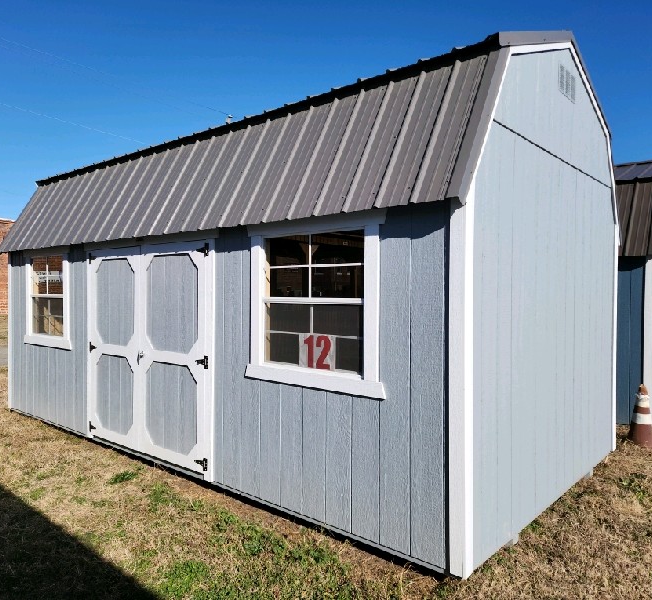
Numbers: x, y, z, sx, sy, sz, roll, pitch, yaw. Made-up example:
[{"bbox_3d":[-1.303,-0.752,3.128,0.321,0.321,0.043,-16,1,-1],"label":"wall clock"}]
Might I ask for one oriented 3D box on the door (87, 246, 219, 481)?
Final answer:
[{"bbox_3d":[-1.623,0.439,4.661,2.020,1.840,0.080,1,1,40],"label":"door"}]

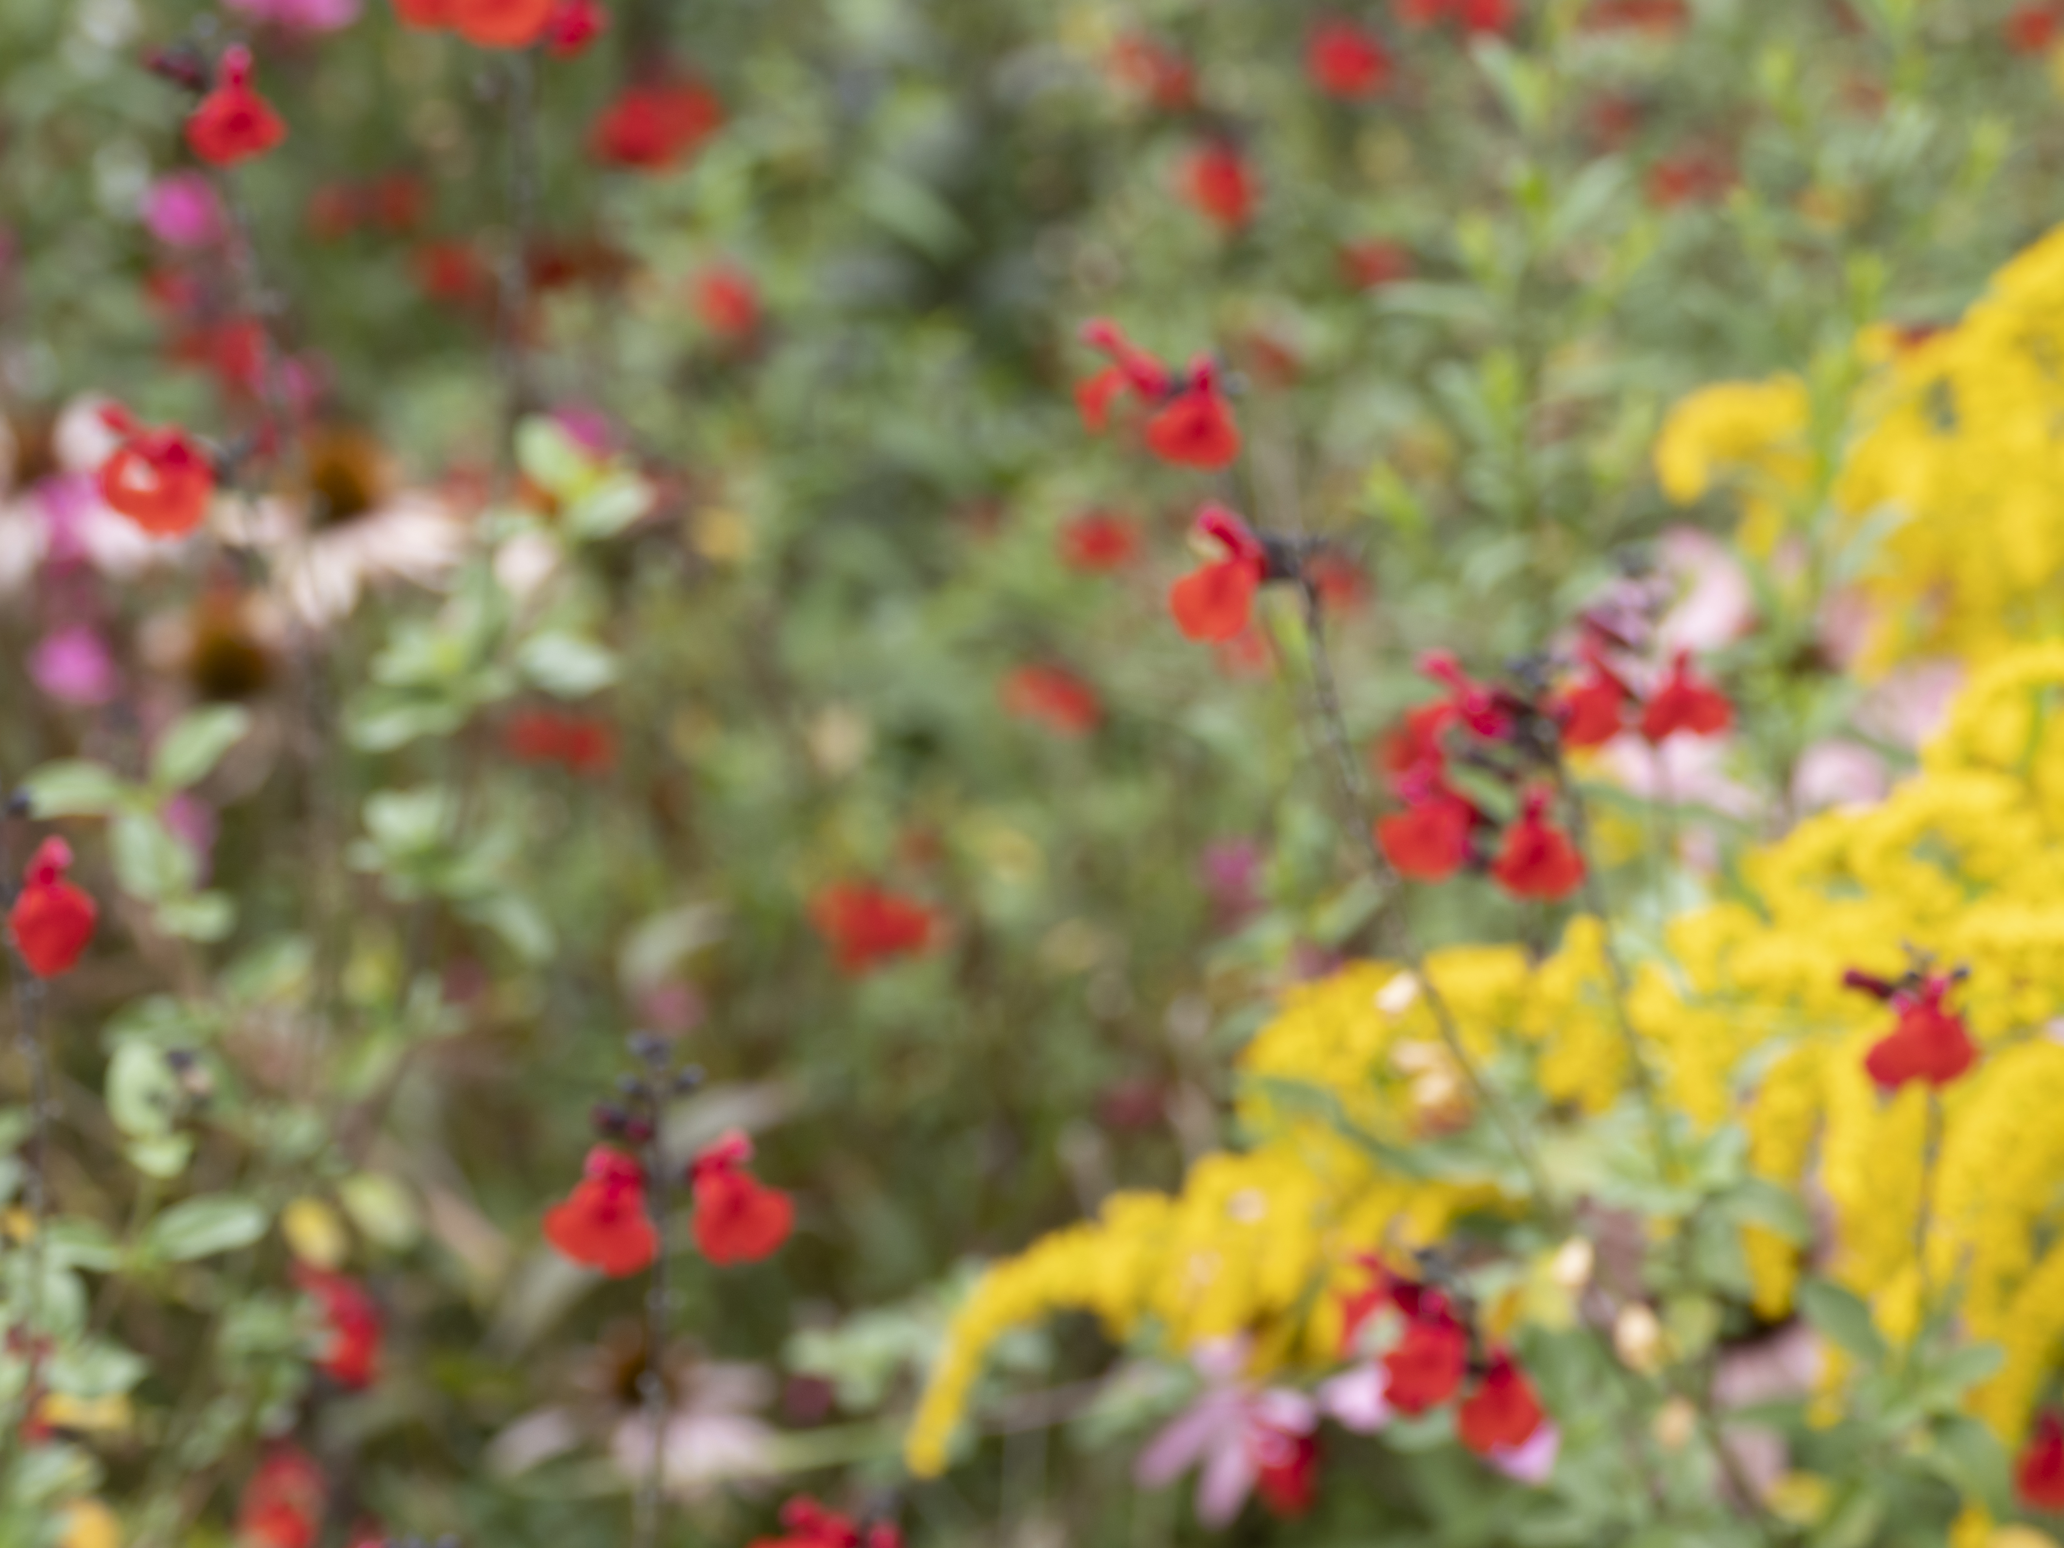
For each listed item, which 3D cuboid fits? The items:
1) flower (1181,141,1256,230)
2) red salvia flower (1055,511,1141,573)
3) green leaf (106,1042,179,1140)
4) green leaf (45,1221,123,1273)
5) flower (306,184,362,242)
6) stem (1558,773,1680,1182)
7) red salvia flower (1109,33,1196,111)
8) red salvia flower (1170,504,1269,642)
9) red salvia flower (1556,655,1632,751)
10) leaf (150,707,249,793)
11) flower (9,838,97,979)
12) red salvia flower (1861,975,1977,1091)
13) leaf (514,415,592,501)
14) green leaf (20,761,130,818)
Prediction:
[{"bbox_3d":[0.056,-0.178,1.620,0.018,0.024,0.023,7,21,19],"label":"flower"},{"bbox_3d":[0.020,-0.070,1.603,0.020,0.019,0.018,0,20,0],"label":"red salvia flower"},{"bbox_3d":[-0.204,0.073,1.230,0.014,0.023,0.005,-3,-25,15],"label":"green leaf"},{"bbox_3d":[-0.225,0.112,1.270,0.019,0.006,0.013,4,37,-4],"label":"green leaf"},{"bbox_3d":[-0.247,-0.199,1.900,0.019,0.021,0.020,3,14,11],"label":"flower"},{"bbox_3d":[0.133,0.046,1.220,0.008,0.098,0.007,-16,12,0],"label":"stem"},{"bbox_3d":[0.043,-0.249,1.900,0.024,0.025,0.022,6,15,22],"label":"red salvia flower"},{"bbox_3d":[0.039,-0.042,1.123,0.020,0.027,0.019,-16,26,-38],"label":"red salvia flower"},{"bbox_3d":[0.124,-0.016,1.183,0.018,0.022,0.019,8,21,20],"label":"red salvia flower"},{"bbox_3d":[-0.194,-0.006,1.250,0.026,0.005,0.013,-35,62,-14],"label":"leaf"},{"bbox_3d":[-0.219,0.030,1.200,0.019,0.030,0.022,-2,14,-9],"label":"flower"},{"bbox_3d":[0.193,0.056,1.170,0.025,0.026,0.024,1,14,3],"label":"red salvia flower"},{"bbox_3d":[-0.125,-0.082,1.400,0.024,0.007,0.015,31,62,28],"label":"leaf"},{"bbox_3d":[-0.232,0.004,1.300,0.026,0.007,0.014,-2,41,-7],"label":"green leaf"}]

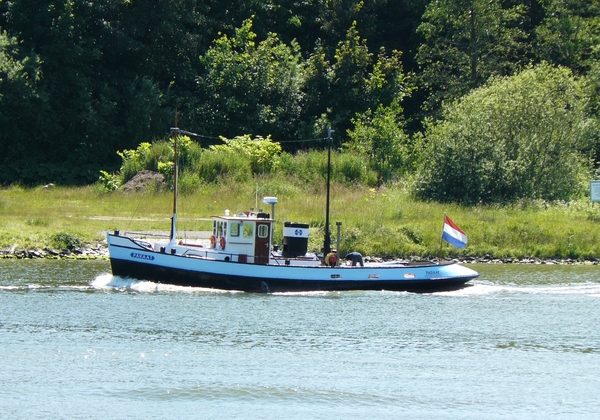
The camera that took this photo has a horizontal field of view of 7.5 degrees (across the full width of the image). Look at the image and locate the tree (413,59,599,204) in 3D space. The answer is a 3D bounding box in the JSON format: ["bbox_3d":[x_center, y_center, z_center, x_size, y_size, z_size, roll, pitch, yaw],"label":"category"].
[{"bbox_3d":[12.215,-4.547,272.000,10.800,8.400,9.600,0,2,0],"label":"tree"}]

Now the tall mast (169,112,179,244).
[{"bbox_3d":[-5.897,-1.515,213.300,0.330,6.200,0.330,-1,2,-17],"label":"tall mast"}]

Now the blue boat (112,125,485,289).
[{"bbox_3d":[-0.352,-0.211,215.000,18.000,8.200,4.400,-1,2,-17],"label":"blue boat"}]

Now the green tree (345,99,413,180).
[{"bbox_3d":[4.872,-4.313,284.000,4.200,5.100,4.000,0,2,0],"label":"green tree"}]

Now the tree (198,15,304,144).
[{"bbox_3d":[-3.170,-8.036,293.000,7.200,8.700,6.600,0,2,0],"label":"tree"}]

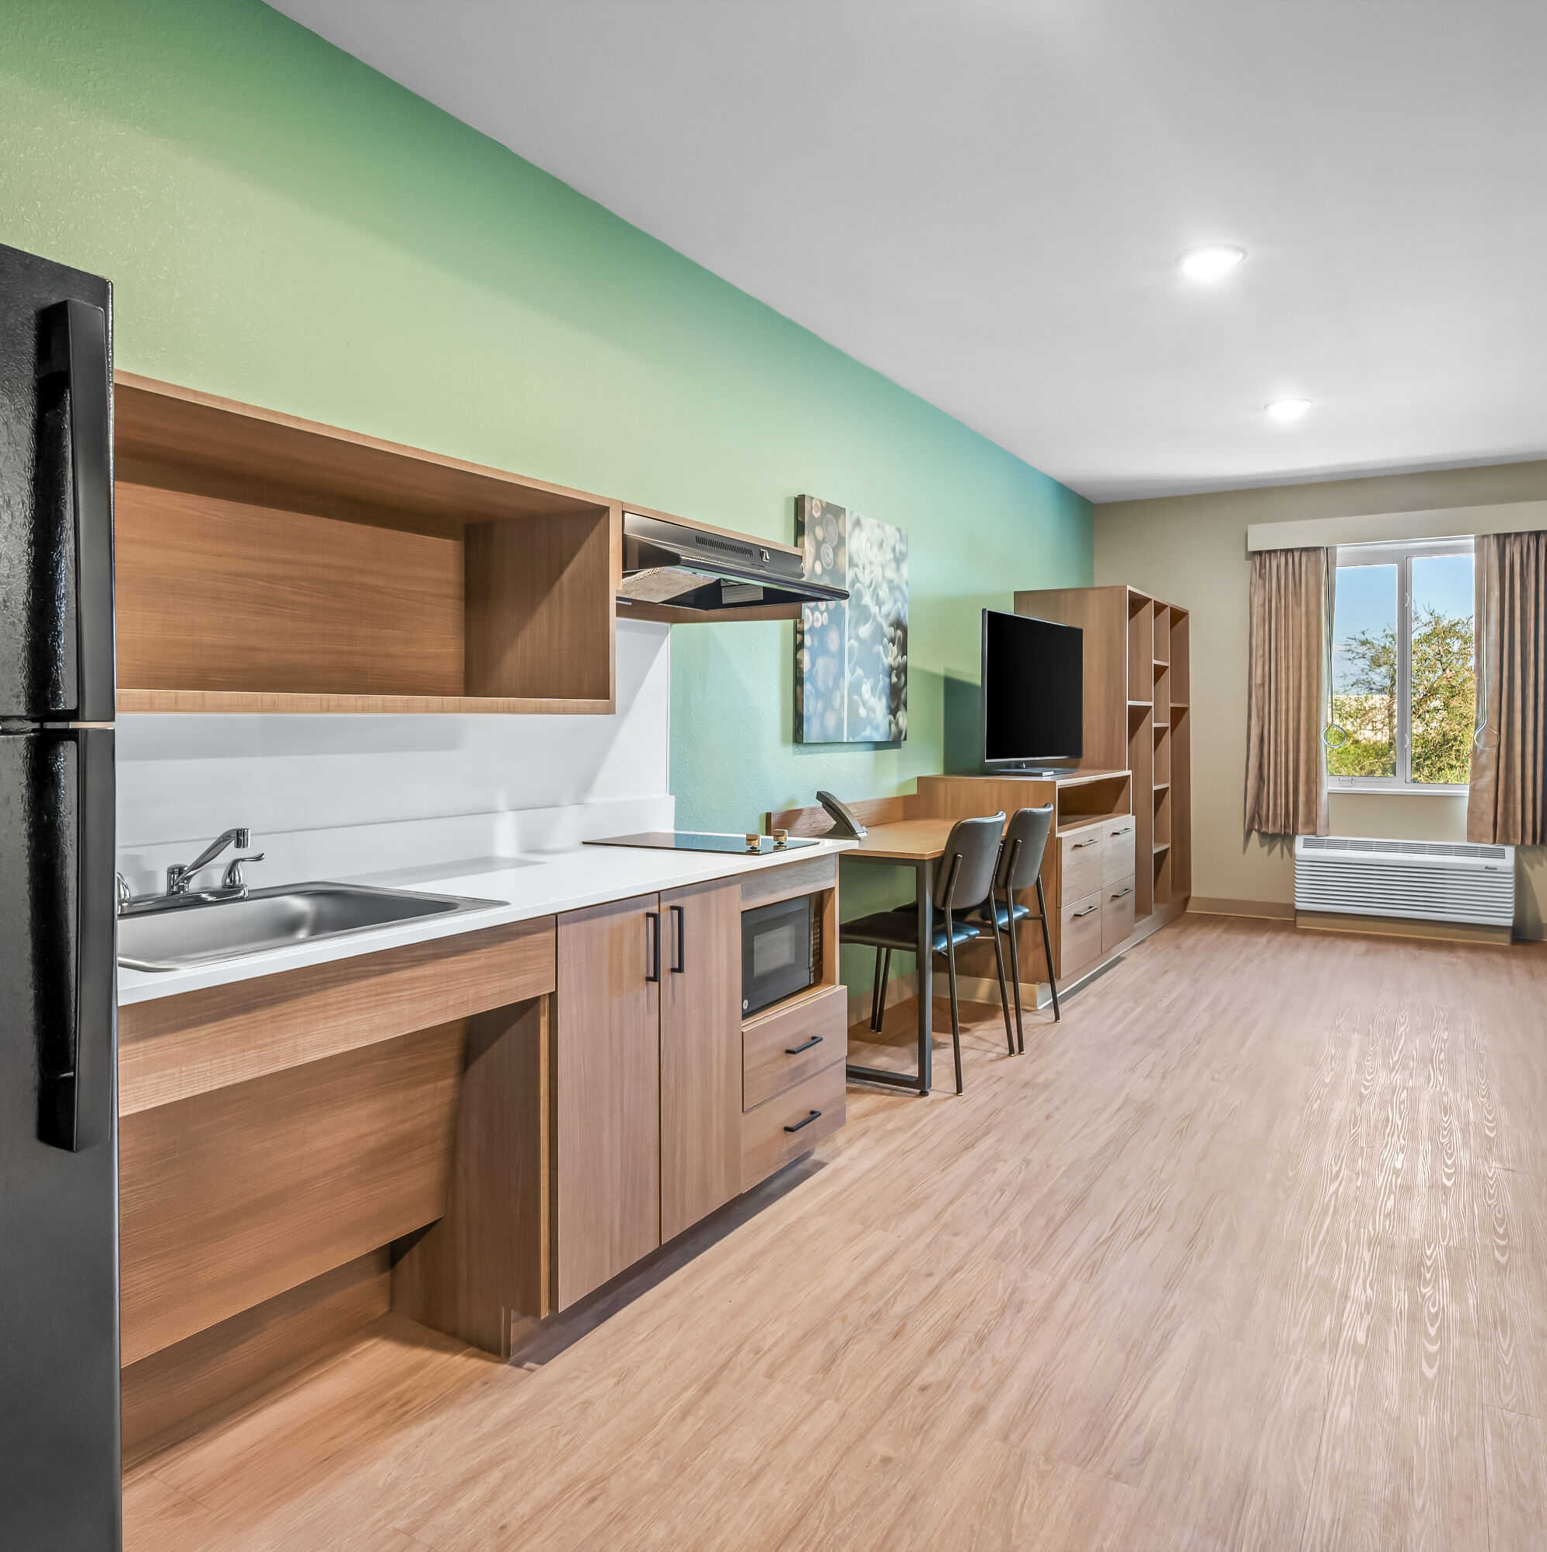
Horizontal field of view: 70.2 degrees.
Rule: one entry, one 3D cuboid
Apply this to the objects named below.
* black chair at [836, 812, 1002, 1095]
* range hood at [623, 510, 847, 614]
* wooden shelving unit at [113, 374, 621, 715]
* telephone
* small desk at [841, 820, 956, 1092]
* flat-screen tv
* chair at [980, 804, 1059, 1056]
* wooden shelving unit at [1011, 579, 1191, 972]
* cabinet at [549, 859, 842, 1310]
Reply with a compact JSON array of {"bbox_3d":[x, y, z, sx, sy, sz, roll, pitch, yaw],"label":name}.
[{"bbox_3d":[0.487,0.563,3.861,0.580,0.870,0.515,2,3,32],"label":"black chair"},{"bbox_3d":[-0.231,-0.522,2.762,0.547,0.131,0.759,2,3,32],"label":"range hood"},{"bbox_3d":[-0.830,-0.339,1.979,0.444,0.459,1.187,2,3,32],"label":"wooden shelving unit"},{"bbox_3d":[0.266,0.148,3.970,0.190,0.190,0.150,1,3,24],"label":"telephone"},{"bbox_3d":[0.569,0.608,4.148,0.551,0.752,1.200,2,3,32],"label":"small desk"},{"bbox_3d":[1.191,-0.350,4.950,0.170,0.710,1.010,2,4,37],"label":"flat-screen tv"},{"bbox_3d":[0.758,0.541,4.301,0.580,0.868,0.520,2,3,32],"label":"chair"},{"bbox_3d":[1.937,-0.071,6.340,0.586,1.882,1.548,2,3,32],"label":"wooden shelving unit"},{"bbox_3d":[-0.337,0.620,2.671,0.556,0.779,1.195,2,3,32],"label":"cabinet"}]

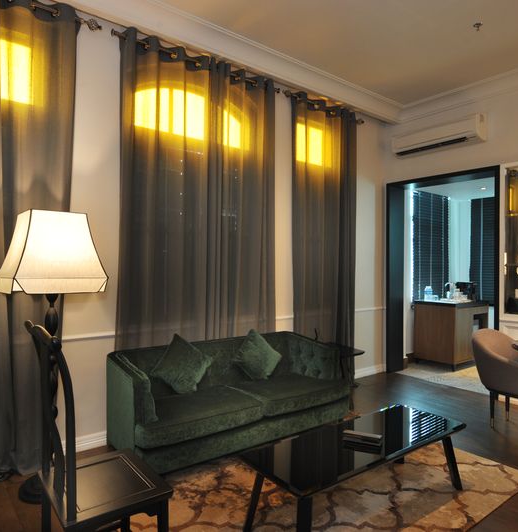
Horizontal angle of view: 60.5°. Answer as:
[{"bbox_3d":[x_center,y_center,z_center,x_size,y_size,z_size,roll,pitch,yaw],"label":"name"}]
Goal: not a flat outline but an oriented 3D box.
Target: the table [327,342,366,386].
[{"bbox_3d":[0.779,1.154,4.673,0.471,0.519,0.540,0,0,-41],"label":"table"}]

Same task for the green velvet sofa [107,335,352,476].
[{"bbox_3d":[-0.179,1.043,3.759,2.077,0.727,0.734,0,0,-41],"label":"green velvet sofa"}]

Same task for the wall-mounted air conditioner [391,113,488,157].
[{"bbox_3d":[2.116,-1.537,5.287,0.249,0.281,1.060,0,0,-41],"label":"wall-mounted air conditioner"}]

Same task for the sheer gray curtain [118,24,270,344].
[{"bbox_3d":[-0.467,-0.238,4.005,1.697,3.289,0.173,0,0,-41],"label":"sheer gray curtain"}]

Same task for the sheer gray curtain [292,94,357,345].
[{"bbox_3d":[0.778,-0.228,5.074,1.115,3.289,0.173,0,0,-41],"label":"sheer gray curtain"}]

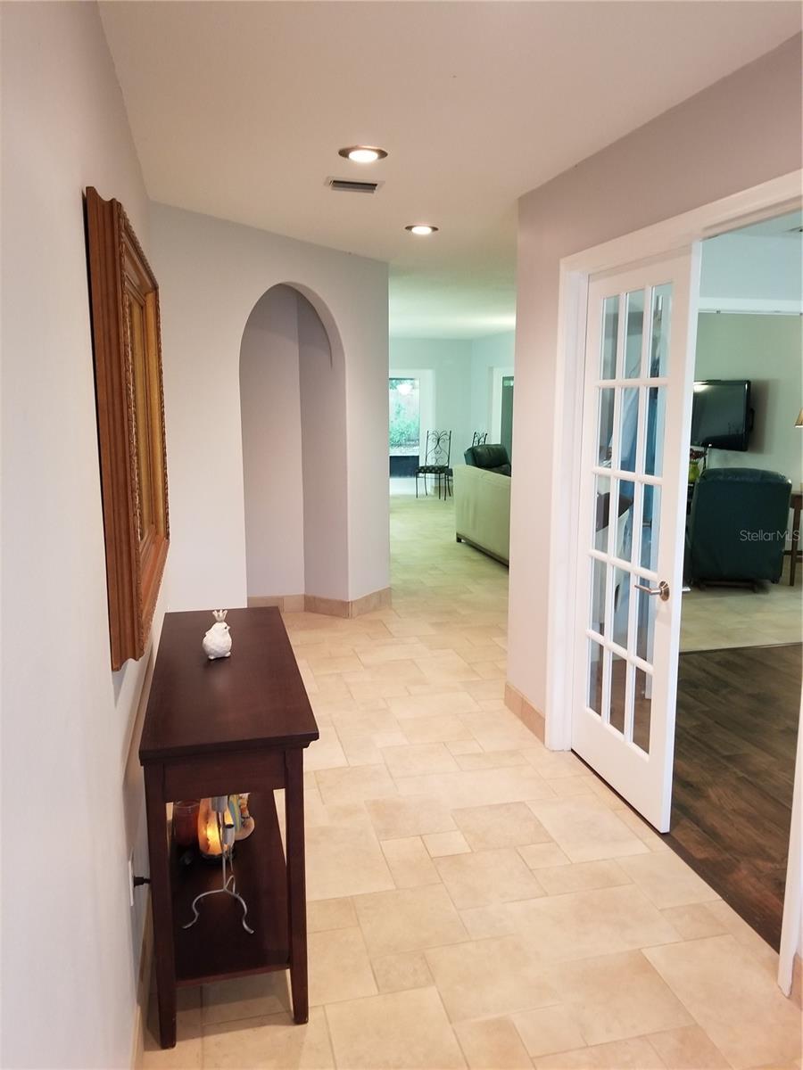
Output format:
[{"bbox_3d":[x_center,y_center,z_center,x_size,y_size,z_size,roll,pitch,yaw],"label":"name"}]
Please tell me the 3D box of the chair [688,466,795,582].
[{"bbox_3d":[2.709,-0.100,6.793,0.820,0.980,0.920,1,10,8],"label":"chair"}]

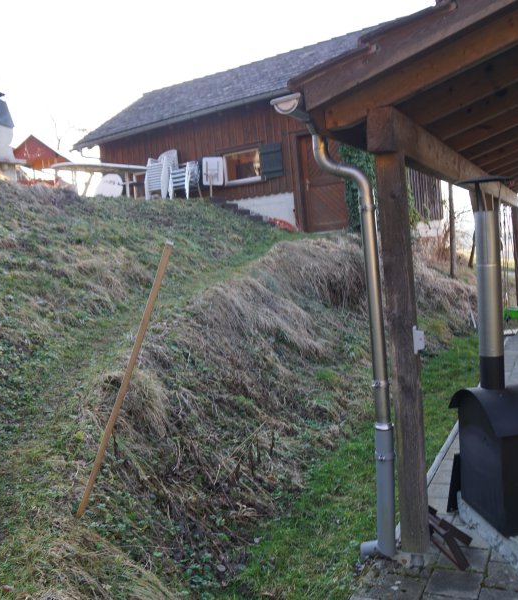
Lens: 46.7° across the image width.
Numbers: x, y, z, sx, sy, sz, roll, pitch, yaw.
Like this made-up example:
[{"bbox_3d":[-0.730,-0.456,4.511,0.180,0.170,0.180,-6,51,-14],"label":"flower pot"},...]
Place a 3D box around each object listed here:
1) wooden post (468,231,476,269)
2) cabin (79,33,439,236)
[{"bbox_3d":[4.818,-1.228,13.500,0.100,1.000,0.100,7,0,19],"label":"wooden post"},{"bbox_3d":[0.393,-3.961,16.107,8.850,4.950,6.040,-2,5,35],"label":"cabin"}]

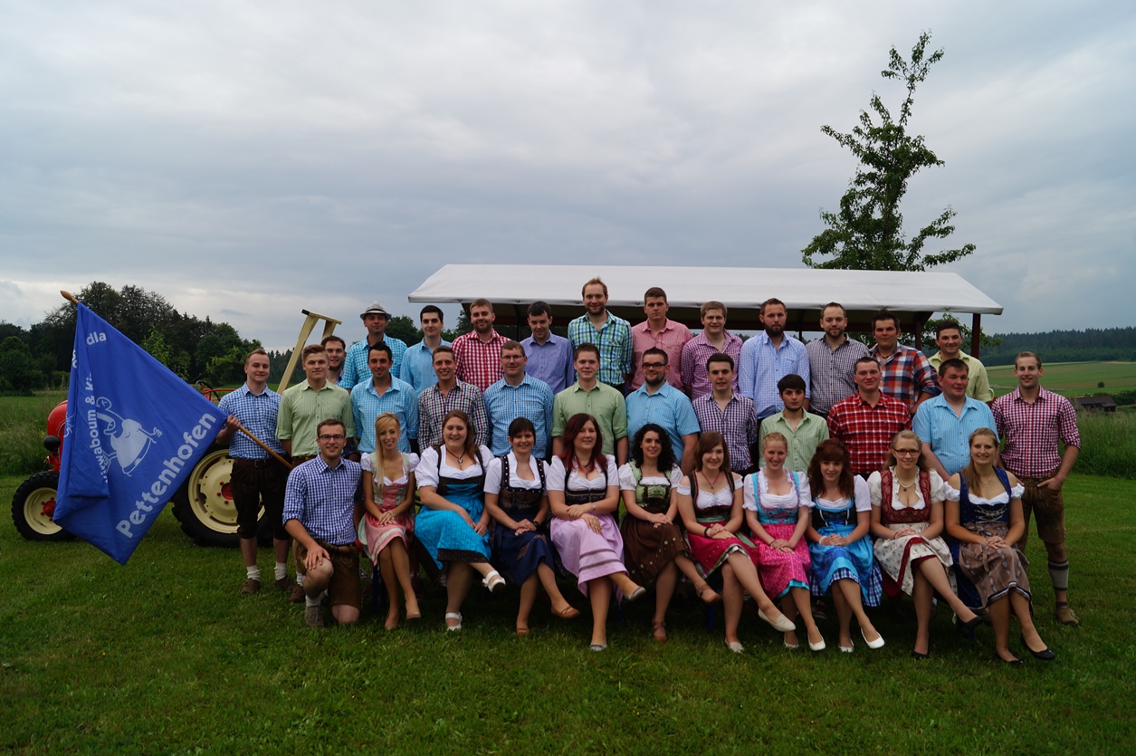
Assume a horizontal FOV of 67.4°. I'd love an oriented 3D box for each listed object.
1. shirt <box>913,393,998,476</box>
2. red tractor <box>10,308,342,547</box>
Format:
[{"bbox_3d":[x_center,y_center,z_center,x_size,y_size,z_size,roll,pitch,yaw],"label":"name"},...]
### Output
[{"bbox_3d":[2.560,0.435,5.640,0.560,0.650,0.330,1,1,16],"label":"shirt"},{"bbox_3d":[-3.666,0.432,8.755,2.900,2.250,1.450,1,1,10],"label":"red tractor"}]

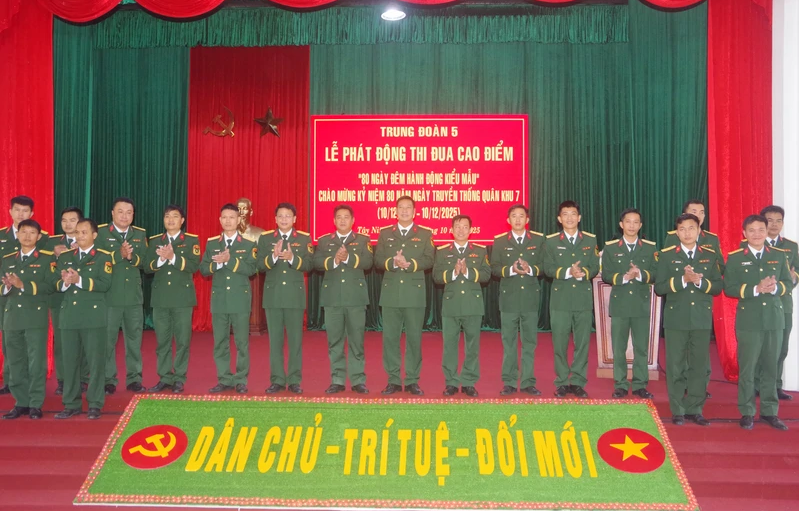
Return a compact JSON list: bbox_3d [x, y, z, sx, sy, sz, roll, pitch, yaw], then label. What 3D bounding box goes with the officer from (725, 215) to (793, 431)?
[{"bbox_3d":[2.904,0.526,5.560,0.551,1.718,0.420,0,-1,18],"label":"officer"}]

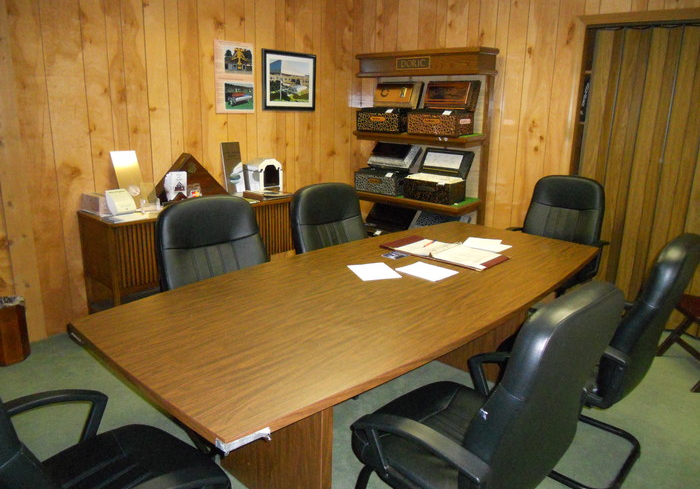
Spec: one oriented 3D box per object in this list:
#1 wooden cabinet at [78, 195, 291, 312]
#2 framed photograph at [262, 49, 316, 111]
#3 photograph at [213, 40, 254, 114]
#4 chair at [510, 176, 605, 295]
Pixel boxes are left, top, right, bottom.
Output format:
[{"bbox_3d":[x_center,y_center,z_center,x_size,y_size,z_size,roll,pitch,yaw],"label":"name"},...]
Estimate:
[{"bbox_3d":[-1.047,0.078,3.949,0.456,0.757,1.536,13,19,38],"label":"wooden cabinet"},{"bbox_3d":[-0.492,-1.358,4.564,0.028,0.468,0.595,13,19,38],"label":"framed photograph"},{"bbox_3d":[-0.865,-1.257,4.138,0.018,0.522,0.369,13,19,38],"label":"photograph"},{"bbox_3d":[1.348,0.072,3.704,0.638,1.025,0.643,13,19,38],"label":"chair"}]

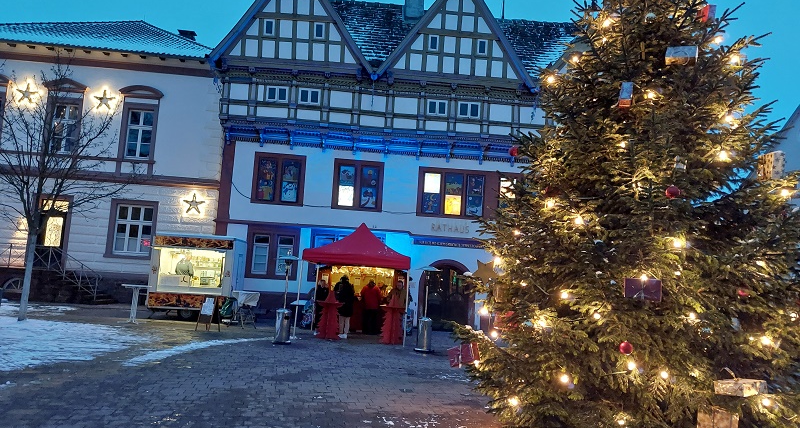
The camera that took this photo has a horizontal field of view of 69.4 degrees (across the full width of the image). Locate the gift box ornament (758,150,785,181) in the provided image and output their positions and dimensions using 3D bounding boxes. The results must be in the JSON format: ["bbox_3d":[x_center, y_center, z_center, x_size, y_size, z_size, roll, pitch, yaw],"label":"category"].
[{"bbox_3d":[3.971,-0.508,6.177,0.190,0.300,0.240,5,-7,-15],"label":"gift box ornament"}]

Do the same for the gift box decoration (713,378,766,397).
[{"bbox_3d":[3.077,1.567,5.205,0.427,0.107,0.248,7,-12,-34],"label":"gift box decoration"}]

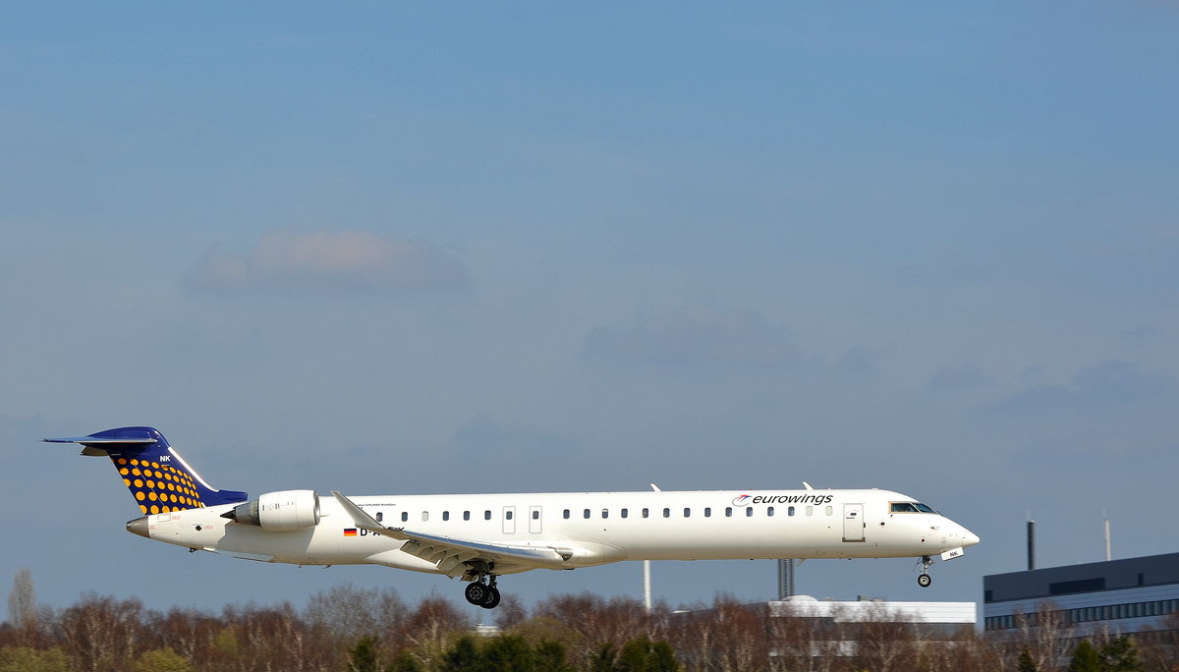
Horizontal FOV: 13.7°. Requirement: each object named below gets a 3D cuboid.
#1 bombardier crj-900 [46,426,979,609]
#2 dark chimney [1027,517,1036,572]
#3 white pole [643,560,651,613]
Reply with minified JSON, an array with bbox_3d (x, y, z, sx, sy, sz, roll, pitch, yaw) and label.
[{"bbox_3d":[-2.809,7.023,193.243,36.300,7.370,24.850,-1,-6,6],"label":"bombardier crj-900"},{"bbox_3d":[71.238,33.655,790.000,1.100,9.300,1.100,-1,-5,0],"label":"dark chimney"},{"bbox_3d":[6.624,36.543,560.000,0.700,27.500,0.700,-1,-5,0],"label":"white pole"}]

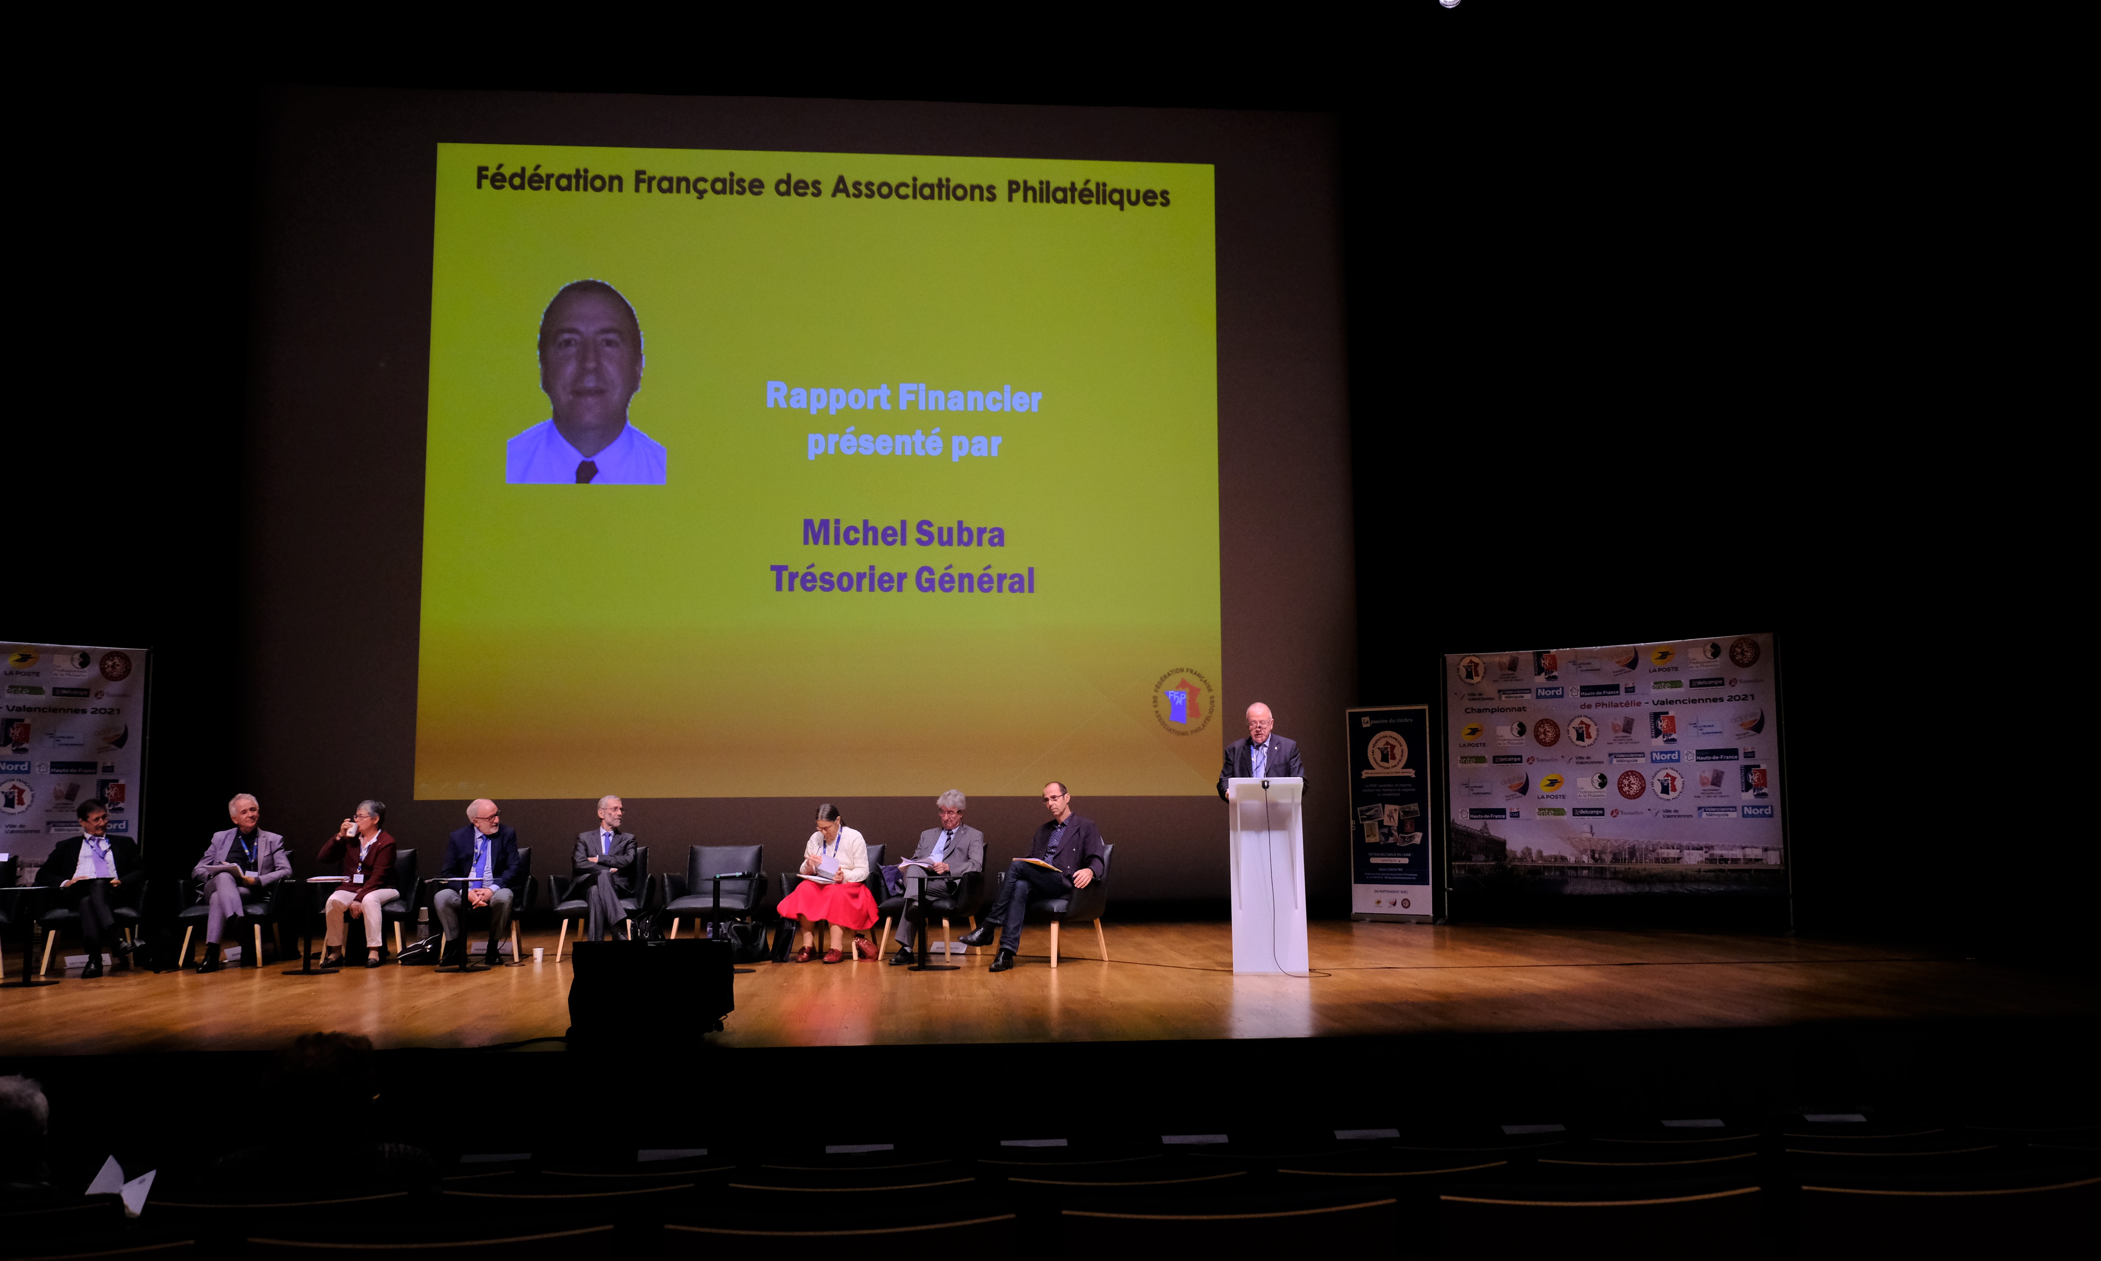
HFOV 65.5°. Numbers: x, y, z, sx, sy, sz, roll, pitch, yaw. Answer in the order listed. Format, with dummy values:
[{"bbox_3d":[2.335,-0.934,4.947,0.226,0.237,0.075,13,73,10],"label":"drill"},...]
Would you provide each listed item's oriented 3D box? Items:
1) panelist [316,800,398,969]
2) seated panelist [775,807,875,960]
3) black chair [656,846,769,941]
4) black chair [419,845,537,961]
[{"bbox_3d":[-4.962,1.791,11.757,0.580,1.170,0.800,1,-6,-10],"label":"panelist"},{"bbox_3d":[-1.616,1.792,11.810,0.650,1.130,0.820,-1,-6,9],"label":"seated panelist"},{"bbox_3d":[-2.450,1.973,11.897,0.680,0.800,0.660,-1,-6,2],"label":"black chair"},{"bbox_3d":[-4.196,2.045,12.203,0.700,0.800,0.680,0,-6,-7],"label":"black chair"}]

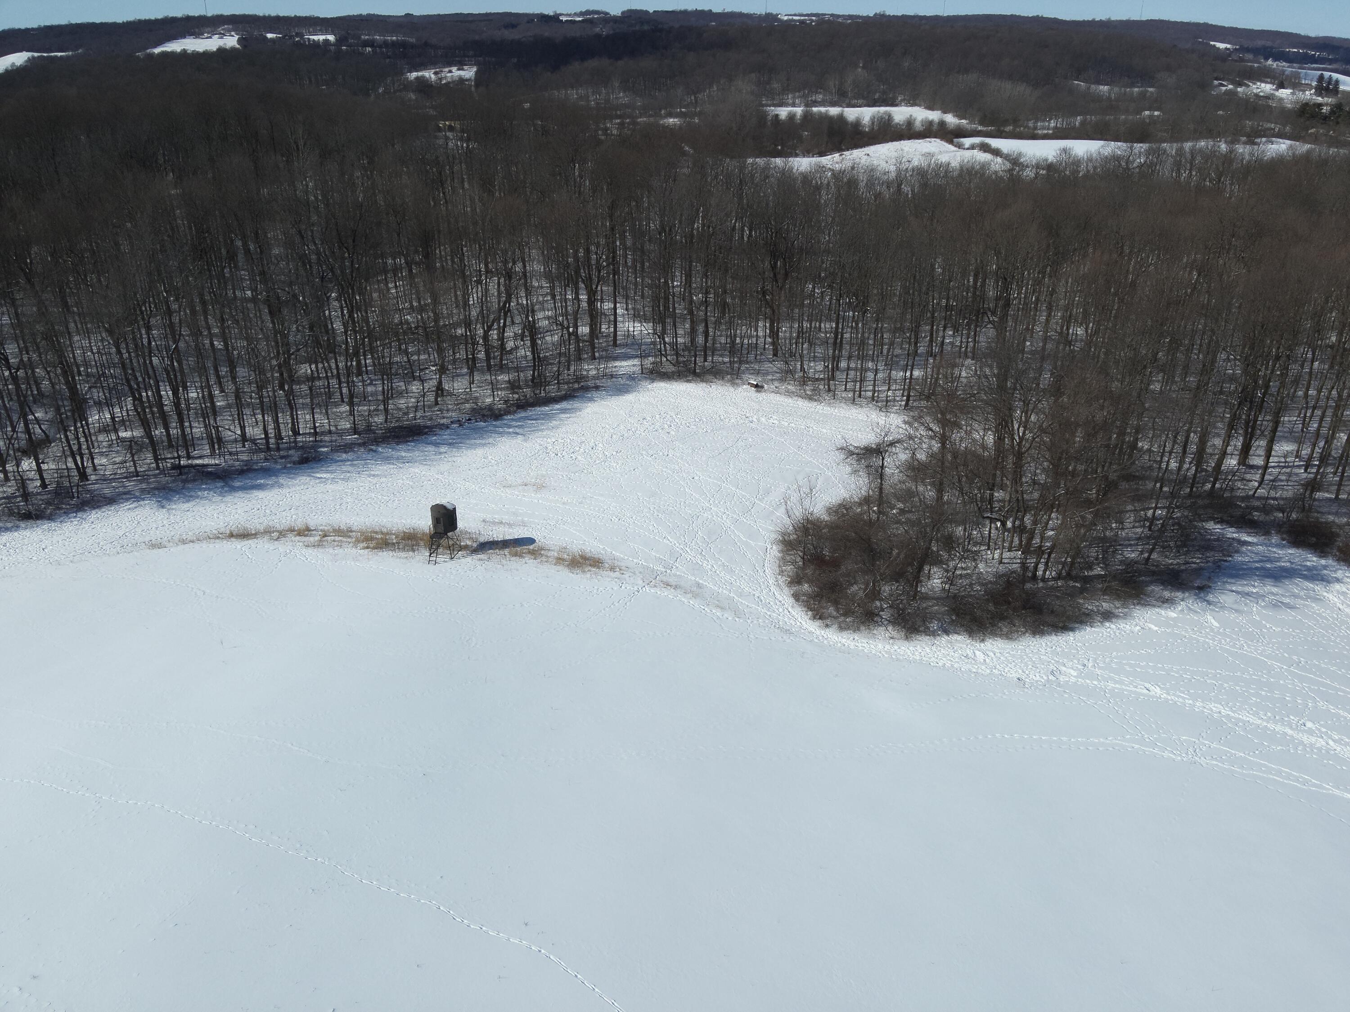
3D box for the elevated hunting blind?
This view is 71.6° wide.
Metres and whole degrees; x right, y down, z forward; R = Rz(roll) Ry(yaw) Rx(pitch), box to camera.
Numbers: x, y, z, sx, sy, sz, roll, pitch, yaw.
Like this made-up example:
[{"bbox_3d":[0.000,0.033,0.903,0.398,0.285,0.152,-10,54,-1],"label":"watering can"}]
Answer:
[{"bbox_3d":[-16.221,1.773,64.651,1.681,3.764,2.857,7,28,13],"label":"elevated hunting blind"}]

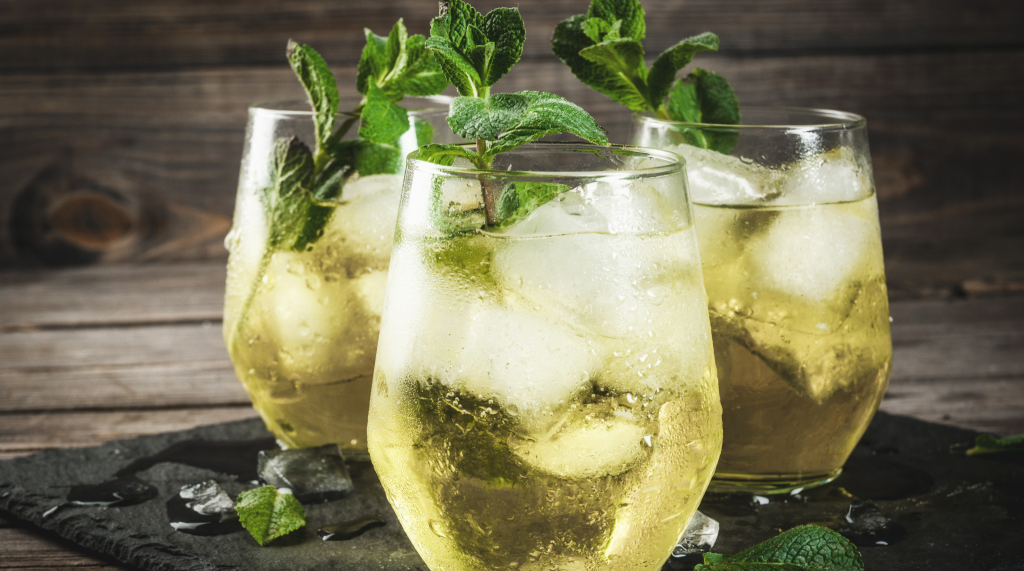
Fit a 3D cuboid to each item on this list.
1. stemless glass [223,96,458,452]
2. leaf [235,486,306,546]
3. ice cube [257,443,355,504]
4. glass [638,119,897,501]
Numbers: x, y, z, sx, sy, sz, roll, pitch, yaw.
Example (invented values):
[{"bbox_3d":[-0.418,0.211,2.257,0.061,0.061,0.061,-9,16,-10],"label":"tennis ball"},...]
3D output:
[{"bbox_3d":[-0.048,-0.003,0.680,0.089,0.108,0.089,0,10,0],"label":"stemless glass"},{"bbox_3d":[-0.066,0.063,0.585,0.017,0.010,0.020,2,10,10],"label":"leaf"},{"bbox_3d":[-0.062,0.054,0.634,0.021,0.011,0.018,-4,11,-20],"label":"ice cube"},{"bbox_3d":[0.071,0.003,0.642,0.089,0.108,0.089,0,10,0],"label":"glass"}]

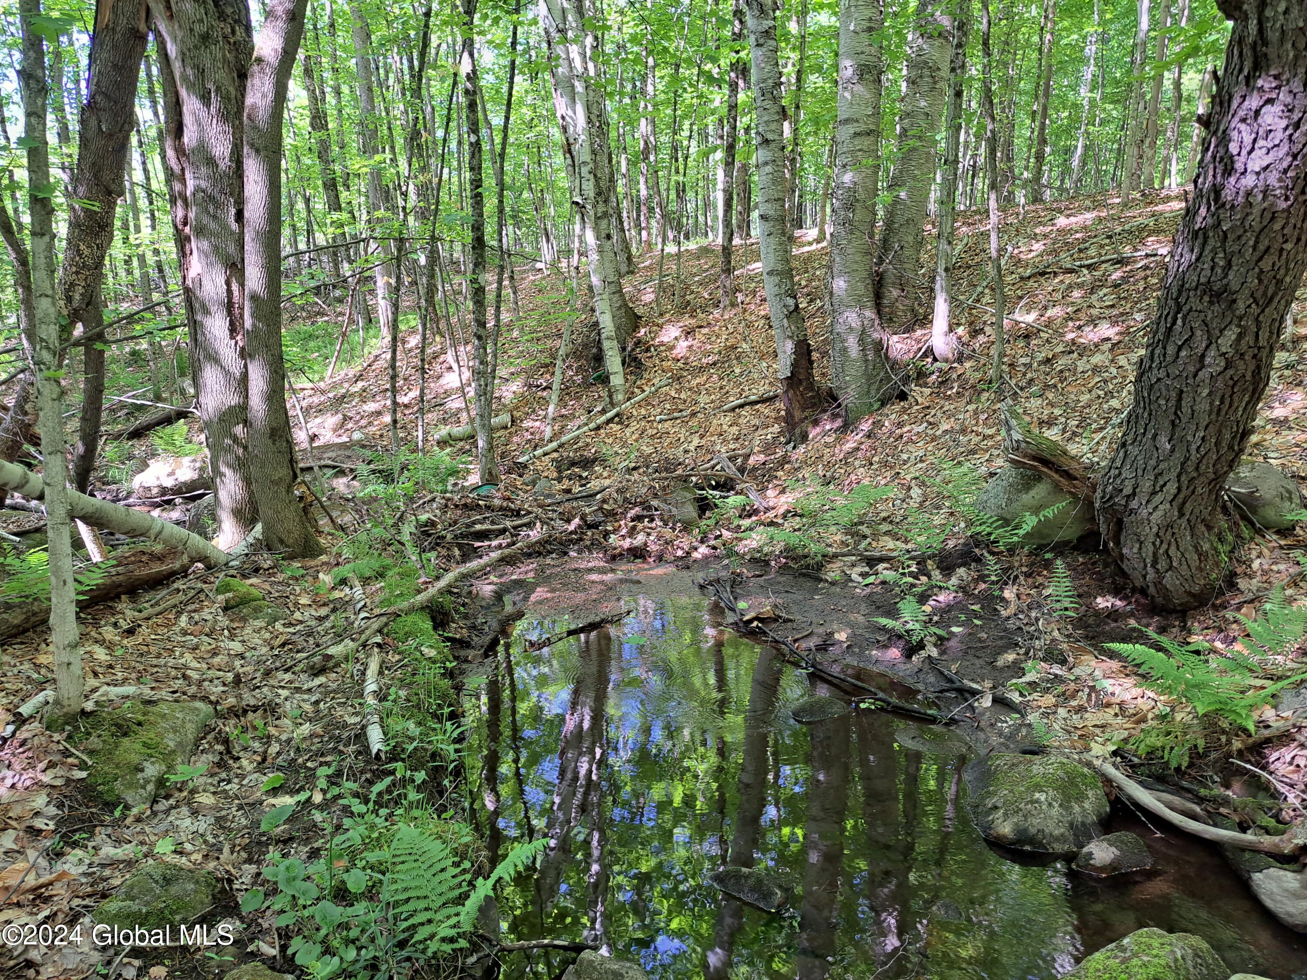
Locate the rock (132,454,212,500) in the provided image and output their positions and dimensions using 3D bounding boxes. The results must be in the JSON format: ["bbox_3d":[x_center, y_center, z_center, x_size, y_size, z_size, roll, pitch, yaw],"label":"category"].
[{"bbox_3d":[-4.347,-0.115,8.200,0.720,0.320,0.550,-6,12,-28],"label":"rock"}]

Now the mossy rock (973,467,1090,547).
[{"bbox_3d":[2.490,0.128,5.902,0.750,0.460,0.580,4,10,22],"label":"mossy rock"}]

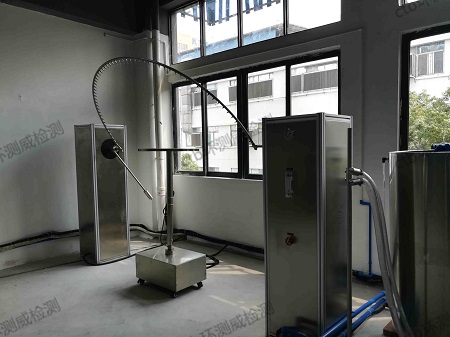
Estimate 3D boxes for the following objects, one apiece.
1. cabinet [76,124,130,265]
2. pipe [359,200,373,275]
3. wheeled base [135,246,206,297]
[{"bbox_3d":[-1.594,0.307,4.429,0.454,1.715,0.472,2,4,42],"label":"cabinet"},{"bbox_3d":[1.436,0.702,3.432,0.108,0.747,0.036,2,4,40],"label":"pipe"},{"bbox_3d":[-0.547,1.031,3.416,0.589,0.308,0.400,2,3,38],"label":"wheeled base"}]

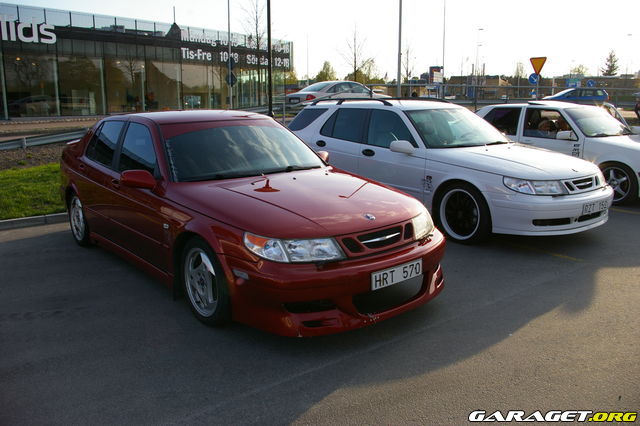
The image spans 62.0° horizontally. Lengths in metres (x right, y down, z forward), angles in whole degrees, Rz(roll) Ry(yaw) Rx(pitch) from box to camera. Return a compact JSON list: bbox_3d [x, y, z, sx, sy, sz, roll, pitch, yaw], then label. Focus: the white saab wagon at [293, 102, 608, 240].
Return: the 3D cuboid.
[{"bbox_3d":[1.455,-0.781,7.287,1.830,1.480,4.820,-10,16,-35],"label":"white saab wagon"}]

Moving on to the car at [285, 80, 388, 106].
[{"bbox_3d":[0.926,-4.265,20.197,4.750,1.450,1.820,-11,16,-39],"label":"car"}]

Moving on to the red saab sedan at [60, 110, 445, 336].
[{"bbox_3d":[-1.050,-0.260,5.247,1.830,1.430,4.800,-11,16,-40],"label":"red saab sedan"}]

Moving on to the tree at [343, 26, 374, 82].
[{"bbox_3d":[2.430,-9.600,35.600,2.100,5.700,2.100,-1,13,0],"label":"tree"}]

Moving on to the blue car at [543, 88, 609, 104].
[{"bbox_3d":[15.048,-6.698,31.911,4.250,1.460,1.750,-1,13,0],"label":"blue car"}]

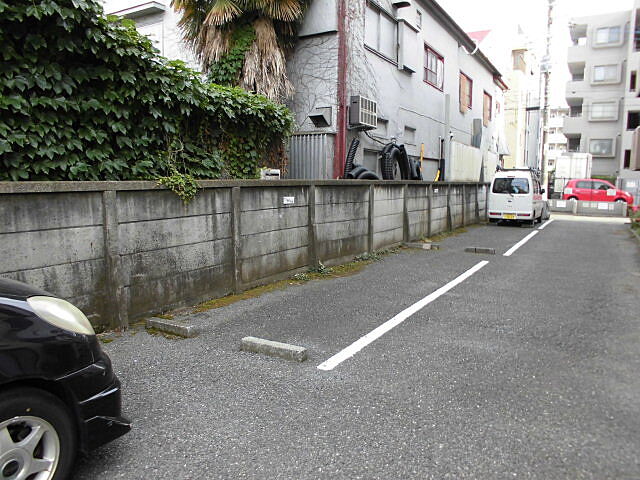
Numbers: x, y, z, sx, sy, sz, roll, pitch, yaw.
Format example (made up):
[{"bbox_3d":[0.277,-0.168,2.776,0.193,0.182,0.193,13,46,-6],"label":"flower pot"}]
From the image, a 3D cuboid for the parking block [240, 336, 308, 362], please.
[{"bbox_3d":[-0.388,0.939,4.110,0.600,0.090,0.120,4,8,27],"label":"parking block"}]

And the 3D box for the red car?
[{"bbox_3d":[15.736,-2.643,27.200,3.460,1.570,1.550,5,8,30],"label":"red car"}]

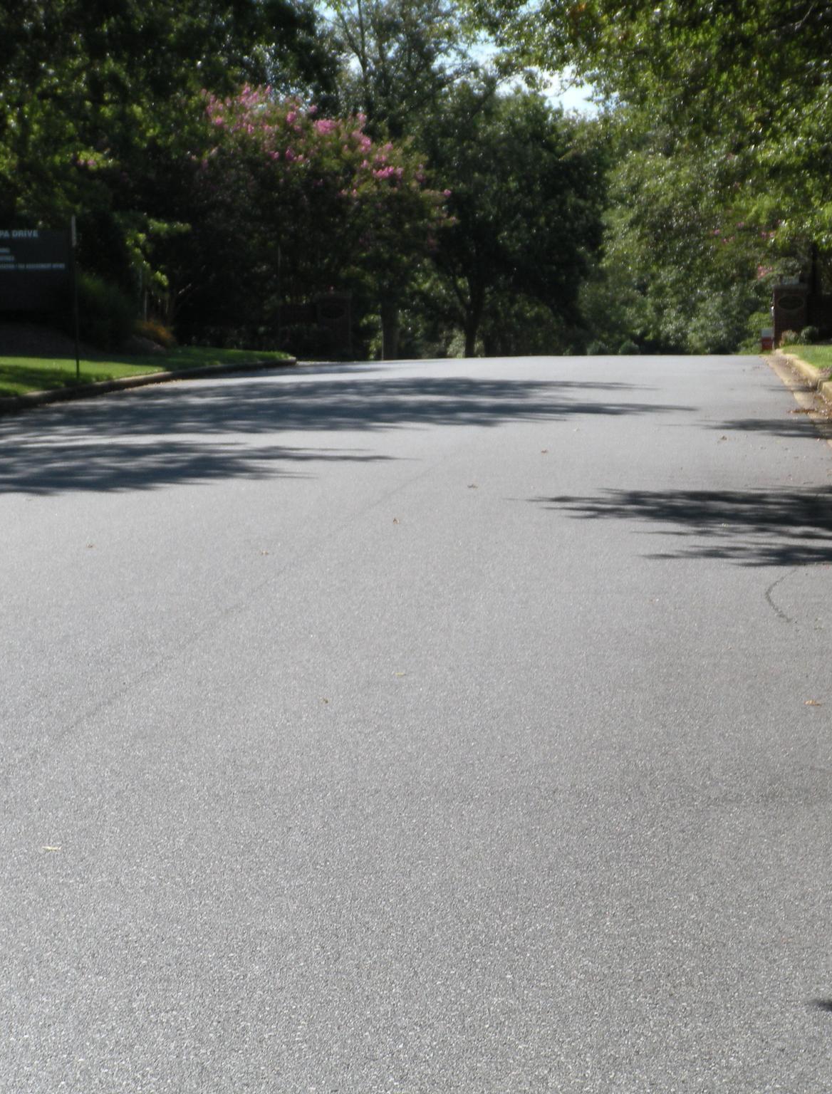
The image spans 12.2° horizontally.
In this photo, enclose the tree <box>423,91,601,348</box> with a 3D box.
[{"bbox_3d":[2.571,-8.802,106.000,5.400,7.700,5.200,-1,3,4],"label":"tree"}]

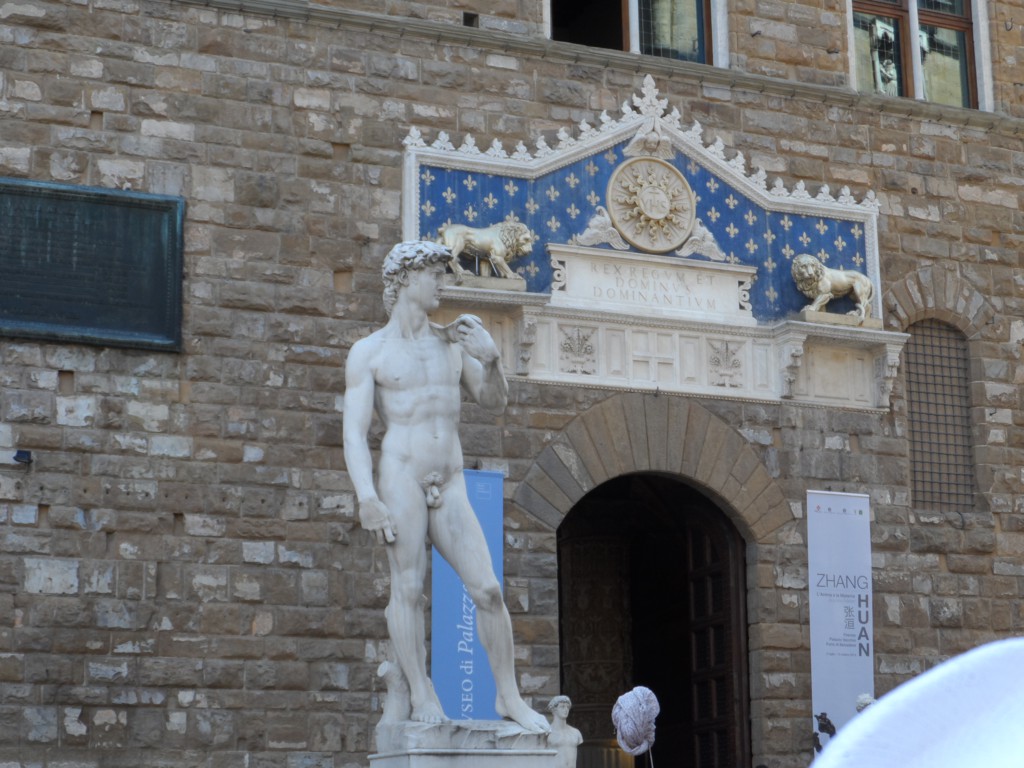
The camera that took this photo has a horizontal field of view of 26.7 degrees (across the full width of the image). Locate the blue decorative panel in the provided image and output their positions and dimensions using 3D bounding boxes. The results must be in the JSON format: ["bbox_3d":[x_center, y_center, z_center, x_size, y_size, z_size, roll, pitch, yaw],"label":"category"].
[{"bbox_3d":[1.858,-2.610,28.965,7.244,3.191,0.280,5,-14,-25],"label":"blue decorative panel"}]

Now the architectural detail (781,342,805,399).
[{"bbox_3d":[3.775,-0.181,29.064,0.180,0.702,0.400,5,-14,-25],"label":"architectural detail"}]

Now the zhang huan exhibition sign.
[{"bbox_3d":[4.473,3.242,28.983,1.010,3.600,0.050,5,-14,-25],"label":"zhang huan exhibition sign"}]

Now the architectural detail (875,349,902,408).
[{"bbox_3d":[5.183,-0.061,29.729,0.232,0.754,0.400,5,-14,-25],"label":"architectural detail"}]

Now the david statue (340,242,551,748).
[{"bbox_3d":[-0.762,1.058,21.810,2.012,5.170,1.250,5,-14,-25],"label":"david statue"}]

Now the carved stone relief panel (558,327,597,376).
[{"bbox_3d":[0.860,-0.433,27.894,0.583,0.585,0.080,5,-14,-25],"label":"carved stone relief panel"}]

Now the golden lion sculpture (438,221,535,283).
[{"bbox_3d":[-0.307,-1.707,27.425,1.246,0.811,0.400,5,-14,-25],"label":"golden lion sculpture"}]

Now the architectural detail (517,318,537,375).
[{"bbox_3d":[0.183,-0.474,27.366,0.180,0.702,0.400,5,-14,-25],"label":"architectural detail"}]

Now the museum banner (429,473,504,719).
[{"bbox_3d":[-0.520,2.870,26.613,0.983,3.600,0.050,5,-14,-25],"label":"museum banner"}]

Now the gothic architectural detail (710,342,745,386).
[{"bbox_3d":[2.866,-0.274,28.843,0.562,0.577,0.080,5,-14,-25],"label":"gothic architectural detail"}]

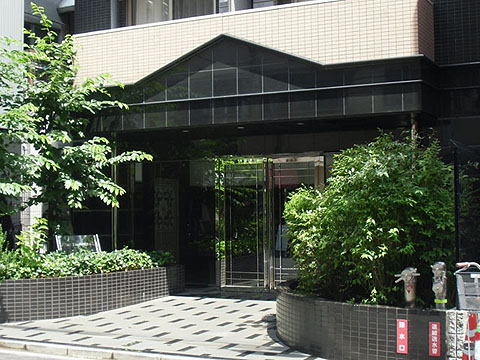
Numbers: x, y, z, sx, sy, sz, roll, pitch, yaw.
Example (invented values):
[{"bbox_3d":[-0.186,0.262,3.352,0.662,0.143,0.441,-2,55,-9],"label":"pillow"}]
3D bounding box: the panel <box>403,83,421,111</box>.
[{"bbox_3d":[2.276,-1.108,8.607,0.220,0.388,0.050,-2,-3,23],"label":"panel"}]

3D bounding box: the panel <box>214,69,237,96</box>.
[{"bbox_3d":[-0.220,-1.457,9.752,0.390,0.396,0.040,-2,-2,23],"label":"panel"}]

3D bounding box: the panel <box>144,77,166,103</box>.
[{"bbox_3d":[-1.325,-1.418,10.217,0.390,0.380,0.040,-2,-2,23],"label":"panel"}]

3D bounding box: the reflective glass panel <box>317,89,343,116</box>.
[{"bbox_3d":[1.260,-1.083,9.117,0.390,0.388,0.040,-2,-2,23],"label":"reflective glass panel"}]

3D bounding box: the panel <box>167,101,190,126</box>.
[{"bbox_3d":[-0.952,-1.008,10.030,0.395,0.370,0.030,-2,-3,23],"label":"panel"}]

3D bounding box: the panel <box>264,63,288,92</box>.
[{"bbox_3d":[0.518,-1.480,9.388,0.384,0.412,0.050,-2,-3,23],"label":"panel"}]

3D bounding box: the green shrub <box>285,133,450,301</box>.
[{"bbox_3d":[1.475,0.409,7.417,1.850,1.860,1.750,-2,-3,23],"label":"green shrub"}]

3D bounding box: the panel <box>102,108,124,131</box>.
[{"bbox_3d":[-2.055,-0.977,10.500,0.395,0.370,0.030,-2,-3,23],"label":"panel"}]

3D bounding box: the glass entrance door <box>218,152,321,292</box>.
[{"bbox_3d":[0.502,0.740,11.296,1.987,2.280,0.120,-2,-3,23],"label":"glass entrance door"}]

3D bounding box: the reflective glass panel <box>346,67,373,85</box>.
[{"bbox_3d":[1.617,-1.438,8.908,0.388,0.268,0.050,-2,-3,23],"label":"reflective glass panel"}]

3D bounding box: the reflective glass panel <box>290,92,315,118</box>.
[{"bbox_3d":[0.884,-1.065,9.210,0.376,0.392,0.050,-2,-3,23],"label":"reflective glass panel"}]

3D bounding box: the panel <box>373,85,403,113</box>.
[{"bbox_3d":[1.998,-1.104,8.807,0.390,0.388,0.040,-2,-2,23],"label":"panel"}]

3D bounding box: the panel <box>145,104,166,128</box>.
[{"bbox_3d":[-1.320,-0.998,10.187,0.395,0.370,0.030,-2,-3,23],"label":"panel"}]

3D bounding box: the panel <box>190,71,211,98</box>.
[{"bbox_3d":[-0.588,-1.445,9.892,0.395,0.400,0.030,-2,-3,23],"label":"panel"}]

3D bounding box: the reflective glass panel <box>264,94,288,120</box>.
[{"bbox_3d":[0.519,-1.055,9.369,0.380,0.392,0.050,-2,-3,23],"label":"reflective glass panel"}]

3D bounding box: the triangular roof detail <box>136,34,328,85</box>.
[{"bbox_3d":[-0.216,-1.866,9.822,3.081,0.621,0.220,-2,-2,23],"label":"triangular roof detail"}]

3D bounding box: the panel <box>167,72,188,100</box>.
[{"bbox_3d":[-0.956,-1.435,10.048,0.395,0.400,0.030,-2,-3,23],"label":"panel"}]

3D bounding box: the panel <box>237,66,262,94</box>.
[{"bbox_3d":[0.148,-1.466,9.579,0.395,0.400,0.030,-2,-3,23],"label":"panel"}]

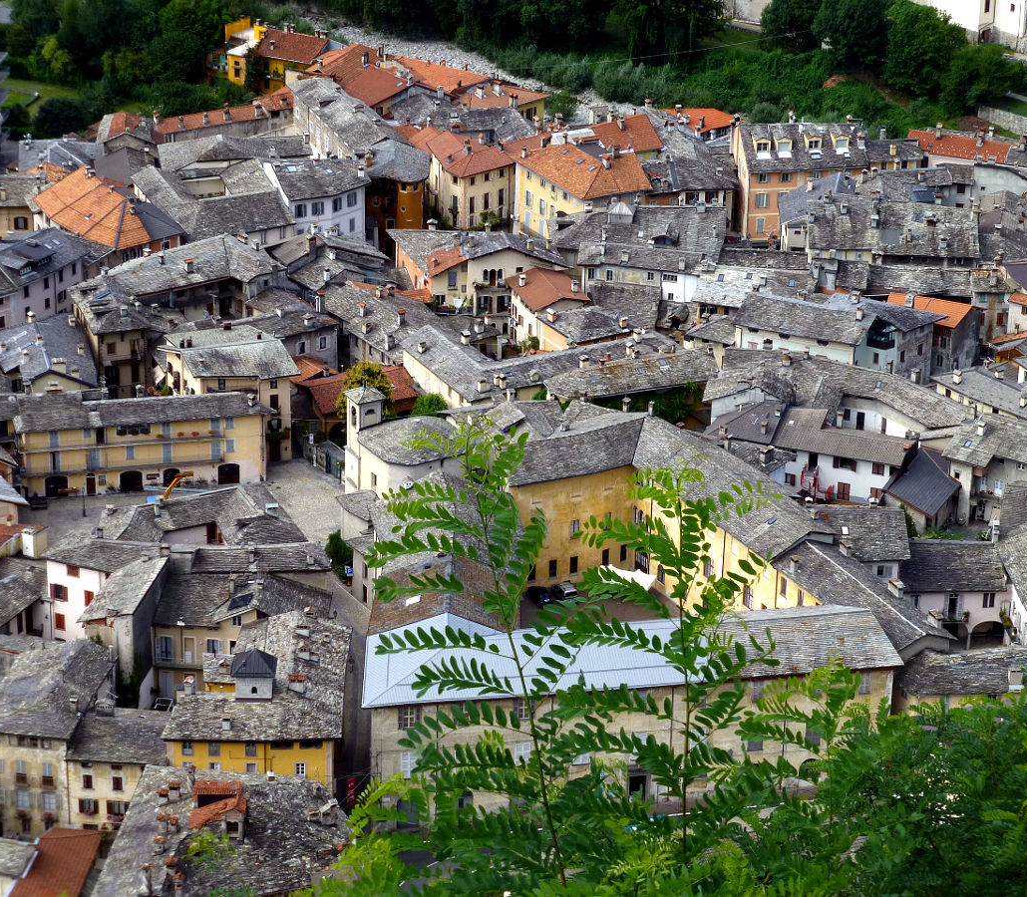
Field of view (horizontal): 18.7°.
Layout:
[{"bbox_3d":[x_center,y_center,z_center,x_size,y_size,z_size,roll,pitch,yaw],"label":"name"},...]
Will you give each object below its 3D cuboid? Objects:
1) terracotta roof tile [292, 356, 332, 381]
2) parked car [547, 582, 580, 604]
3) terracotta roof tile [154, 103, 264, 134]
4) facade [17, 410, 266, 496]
[{"bbox_3d":[-24.105,-9.564,367.390,4.900,1.000,5.340,-14,27,-33],"label":"terracotta roof tile"},{"bbox_3d":[5.229,14.680,323.502,1.730,1.500,3.980,-9,24,-23],"label":"parked car"},{"bbox_3d":[-44.471,-48.437,456.943,17.200,1.500,3.300,-13,26,-30],"label":"terracotta roof tile"},{"bbox_3d":[-41.148,0.964,346.400,27.070,8.200,1.300,-3,23,-10],"label":"facade"}]

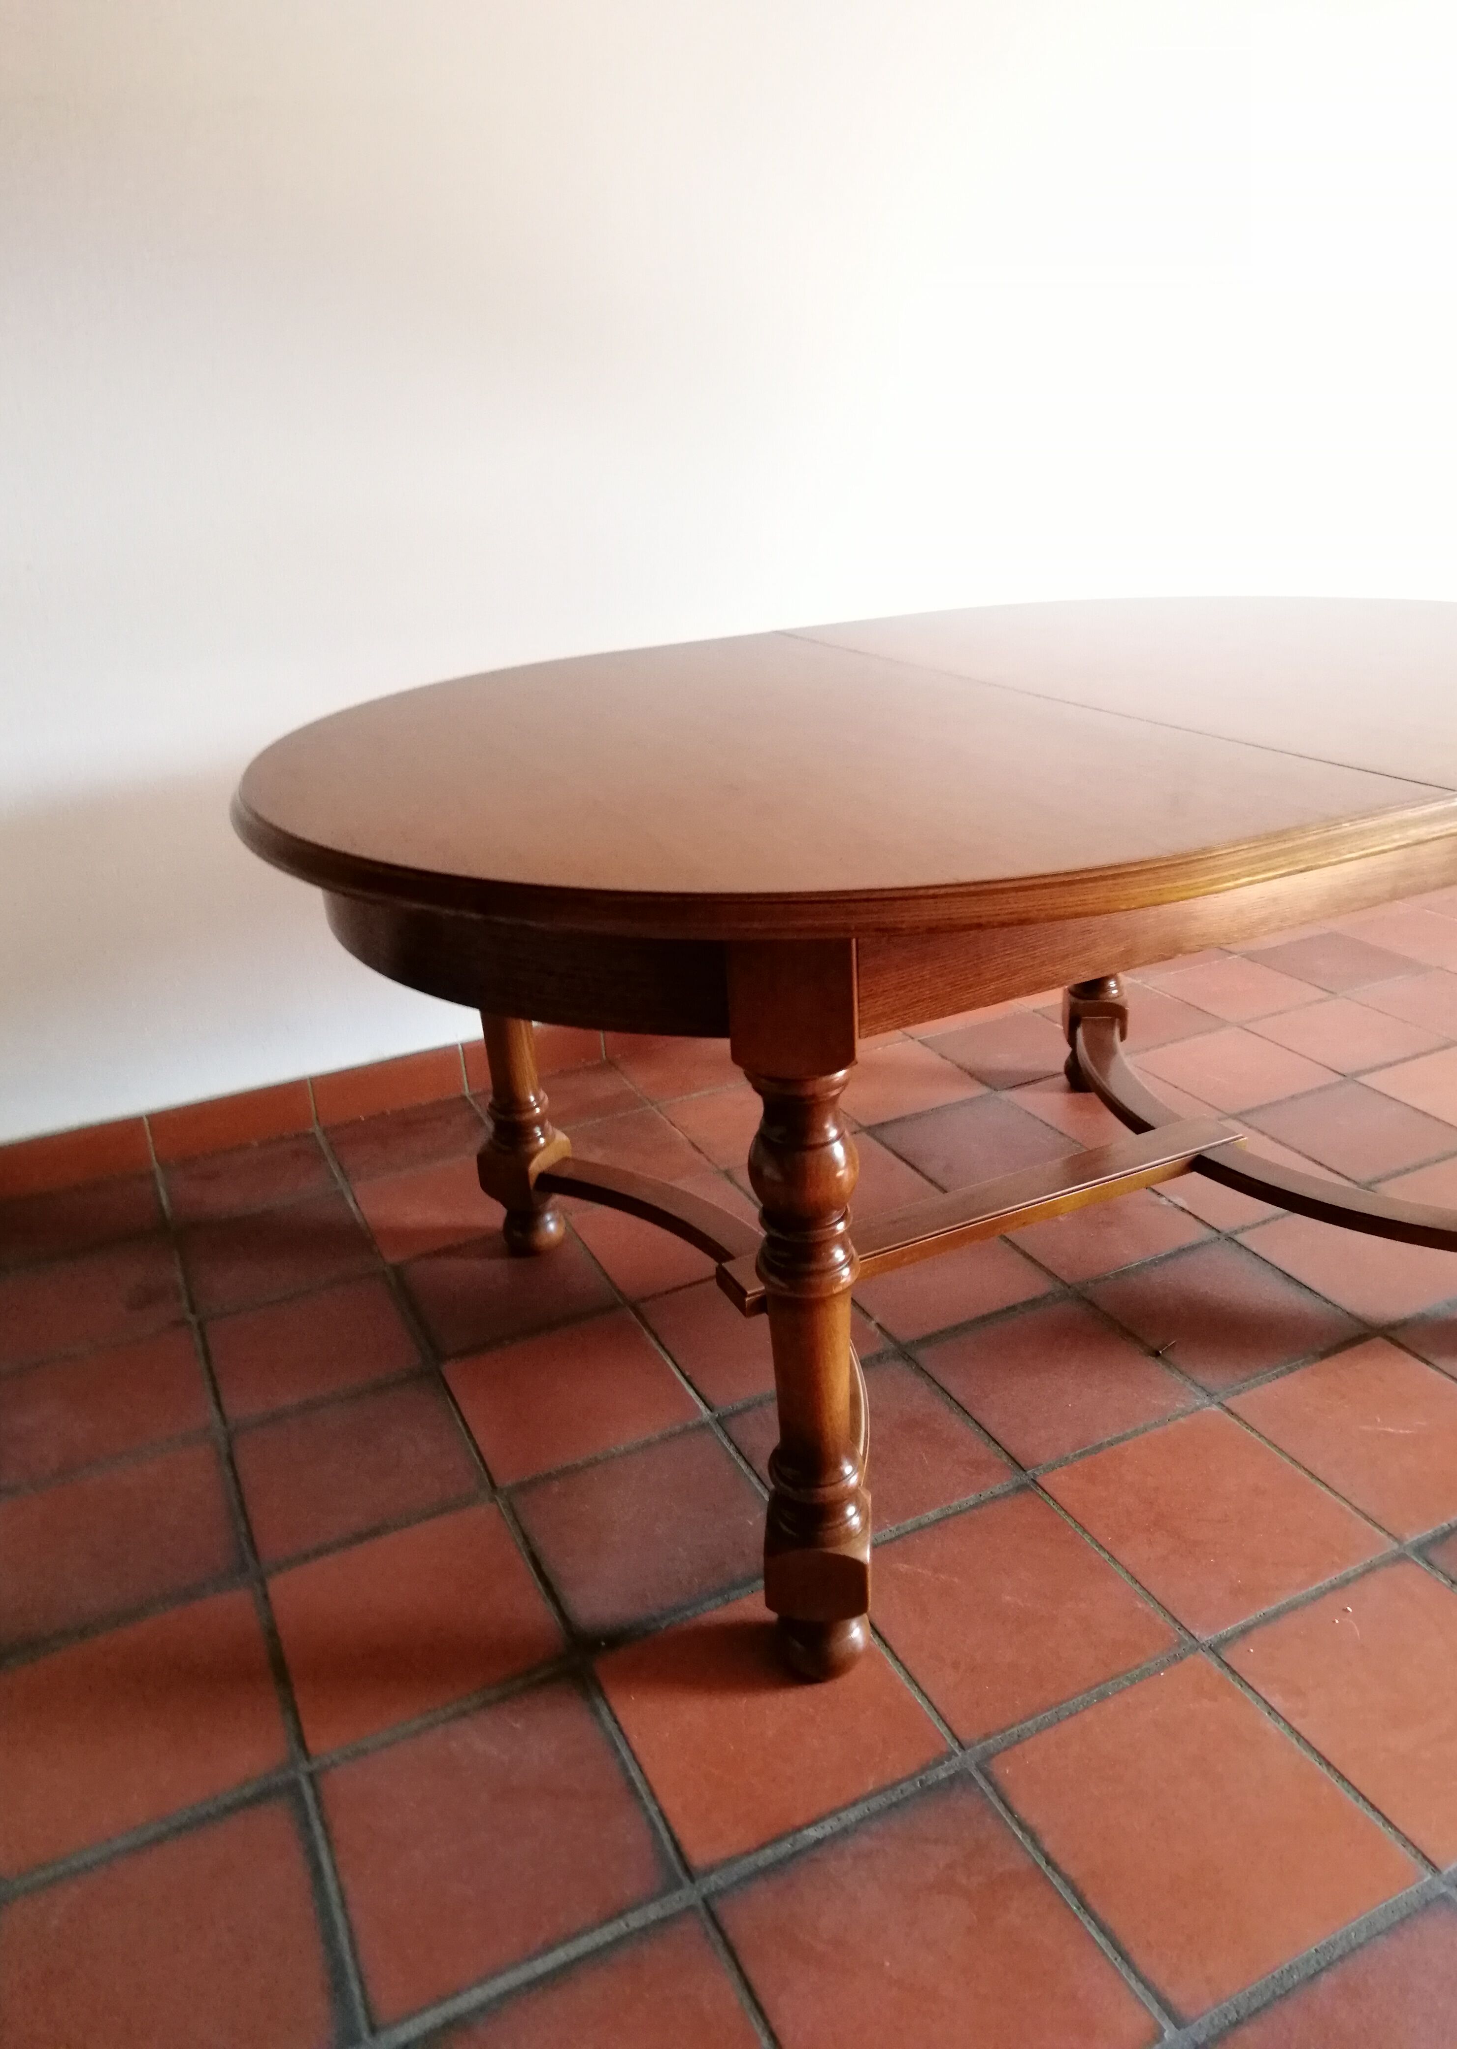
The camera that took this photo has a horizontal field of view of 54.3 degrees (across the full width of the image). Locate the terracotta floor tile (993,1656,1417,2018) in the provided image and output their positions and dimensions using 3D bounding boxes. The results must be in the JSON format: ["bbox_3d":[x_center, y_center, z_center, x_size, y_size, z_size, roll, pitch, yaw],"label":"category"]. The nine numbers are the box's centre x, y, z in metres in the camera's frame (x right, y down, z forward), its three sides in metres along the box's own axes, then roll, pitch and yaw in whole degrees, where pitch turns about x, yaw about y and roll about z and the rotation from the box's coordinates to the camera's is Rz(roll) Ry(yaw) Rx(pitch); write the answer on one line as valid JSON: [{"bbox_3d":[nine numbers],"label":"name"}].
[{"bbox_3d":[0.371,0.636,1.135,0.235,0.015,0.235,-13,25,-22],"label":"terracotta floor tile"}]

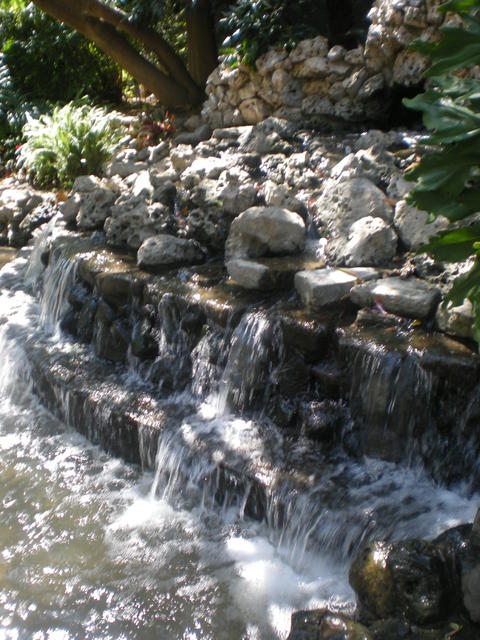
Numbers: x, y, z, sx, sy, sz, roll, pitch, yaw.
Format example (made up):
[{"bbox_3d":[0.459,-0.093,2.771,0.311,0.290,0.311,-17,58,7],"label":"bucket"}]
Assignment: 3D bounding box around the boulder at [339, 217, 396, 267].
[{"bbox_3d":[0.732,-0.447,4.000,0.320,0.250,0.270,3,19,10],"label":"boulder"}]

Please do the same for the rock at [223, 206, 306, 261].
[{"bbox_3d":[0.141,-0.499,4.050,0.450,0.280,0.340,1,19,2],"label":"rock"}]

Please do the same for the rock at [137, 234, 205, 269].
[{"bbox_3d":[-0.396,-0.390,4.000,0.380,0.170,0.250,2,19,6],"label":"rock"}]

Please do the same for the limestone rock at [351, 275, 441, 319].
[{"bbox_3d":[0.719,-0.104,3.250,0.390,0.150,0.250,3,19,8],"label":"limestone rock"}]

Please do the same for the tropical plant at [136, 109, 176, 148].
[{"bbox_3d":[-0.689,-1.581,5.800,0.330,0.310,0.300,-2,19,-6],"label":"tropical plant"}]

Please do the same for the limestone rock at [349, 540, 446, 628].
[{"bbox_3d":[0.541,0.897,2.400,0.320,0.260,0.260,0,19,0],"label":"limestone rock"}]

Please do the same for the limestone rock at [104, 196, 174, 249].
[{"bbox_3d":[-0.665,-0.652,4.650,0.450,0.310,0.340,0,19,0],"label":"limestone rock"}]

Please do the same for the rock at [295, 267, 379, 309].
[{"bbox_3d":[0.469,-0.160,3.450,0.390,0.150,0.250,-7,20,-19],"label":"rock"}]

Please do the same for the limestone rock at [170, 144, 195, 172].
[{"bbox_3d":[-0.458,-1.287,5.600,0.190,0.210,0.190,0,19,0],"label":"limestone rock"}]

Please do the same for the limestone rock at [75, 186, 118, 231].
[{"bbox_3d":[-1.034,-0.817,5.100,0.310,0.290,0.280,0,19,0],"label":"limestone rock"}]

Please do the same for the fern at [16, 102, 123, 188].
[{"bbox_3d":[-1.238,-1.259,5.100,0.760,0.570,0.700,-4,19,-13],"label":"fern"}]

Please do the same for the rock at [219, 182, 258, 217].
[{"bbox_3d":[-0.009,-0.755,4.400,0.250,0.200,0.220,0,19,0],"label":"rock"}]

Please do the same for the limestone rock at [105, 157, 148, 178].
[{"bbox_3d":[-0.961,-1.292,5.950,0.360,0.190,0.270,0,19,0],"label":"limestone rock"}]

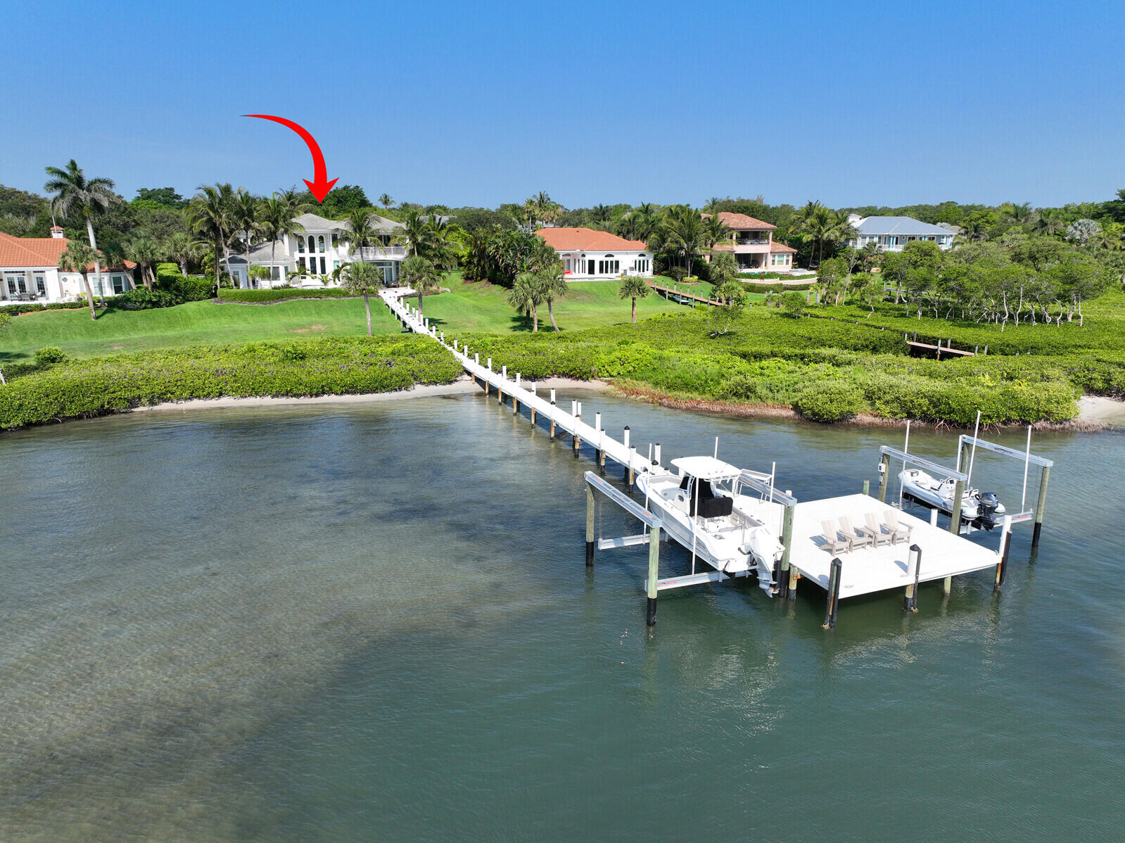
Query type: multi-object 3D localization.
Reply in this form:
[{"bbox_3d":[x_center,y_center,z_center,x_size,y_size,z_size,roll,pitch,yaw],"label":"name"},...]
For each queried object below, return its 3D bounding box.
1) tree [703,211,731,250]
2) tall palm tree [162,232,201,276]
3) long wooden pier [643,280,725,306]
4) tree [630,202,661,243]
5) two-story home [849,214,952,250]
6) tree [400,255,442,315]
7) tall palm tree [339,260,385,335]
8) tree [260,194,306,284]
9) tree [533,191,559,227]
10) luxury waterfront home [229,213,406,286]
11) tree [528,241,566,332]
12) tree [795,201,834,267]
[{"bbox_3d":[22.091,-25.754,111.055,4.256,8.049,4.256,3,15,11],"label":"tree"},{"bbox_3d":[-49.760,-21.610,101.830,5.050,6.180,5.050,0,14,0],"label":"tall palm tree"},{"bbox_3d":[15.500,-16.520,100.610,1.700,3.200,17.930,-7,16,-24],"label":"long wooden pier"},{"bbox_3d":[13.155,-29.541,123.518,4.734,9.886,4.734,2,15,6],"label":"tree"},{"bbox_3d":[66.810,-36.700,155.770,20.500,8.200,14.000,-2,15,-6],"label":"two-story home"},{"bbox_3d":[-14.051,-13.105,77.199,4.177,6.718,4.177,-2,15,-10],"label":"tree"},{"bbox_3d":[-19.040,-11.670,73.930,4.330,7.030,4.330,0,14,0],"label":"tall palm tree"},{"bbox_3d":[-33.880,-21.870,94.530,5.650,11.010,5.650,0,14,0],"label":"tree"},{"bbox_3d":[-3.320,-39.270,155.110,5.420,12.880,5.420,0,14,0],"label":"tree"},{"bbox_3d":[-30.361,-21.671,97.856,22.000,8.600,14.000,-5,15,-18],"label":"luxury waterfront home"},{"bbox_3d":[-1.435,-13.305,77.128,3.825,8.811,3.825,0,15,-1],"label":"tree"},{"bbox_3d":[43.730,-32.470,135.170,6.860,11.110,6.860,0,14,0],"label":"tree"}]

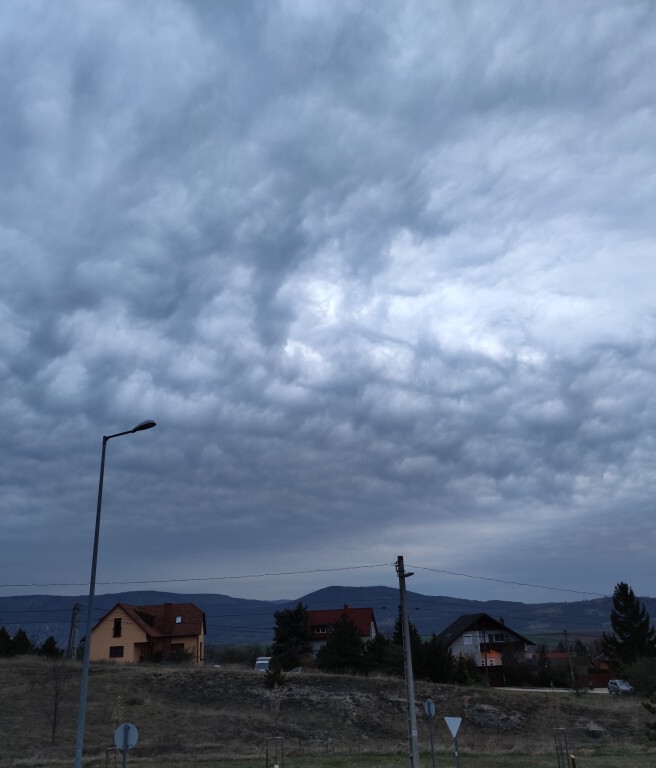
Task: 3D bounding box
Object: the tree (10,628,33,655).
[{"bbox_3d":[-36.144,30.457,84.003,2.750,2.890,2.750,6,-21,-21],"label":"tree"}]

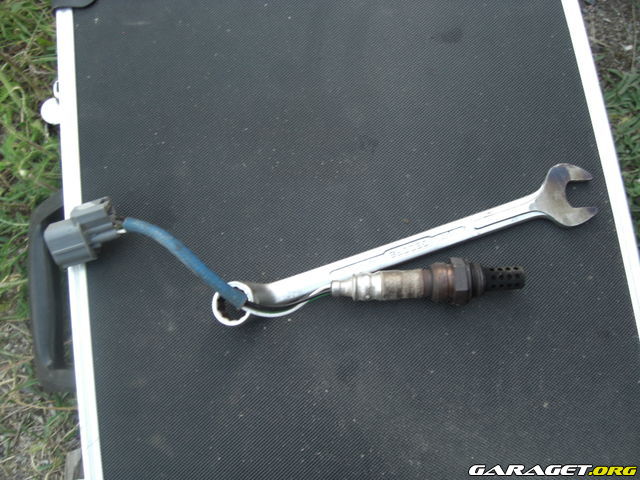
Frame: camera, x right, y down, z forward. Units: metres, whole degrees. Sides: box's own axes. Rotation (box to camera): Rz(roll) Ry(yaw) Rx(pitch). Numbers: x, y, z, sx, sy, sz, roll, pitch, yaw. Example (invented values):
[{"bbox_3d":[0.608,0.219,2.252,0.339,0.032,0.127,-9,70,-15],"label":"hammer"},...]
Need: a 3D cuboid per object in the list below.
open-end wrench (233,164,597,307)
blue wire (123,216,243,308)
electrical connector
[{"bbox_3d":[0.049,0.004,0.382,0.219,0.013,0.035,-18,79,-3],"label":"open-end wrench"},{"bbox_3d":[-0.071,0.009,0.376,0.080,0.013,0.015,33,81,7],"label":"blue wire"},{"bbox_3d":[-0.129,-0.004,0.382,0.037,0.020,0.028,-19,79,-3],"label":"electrical connector"}]

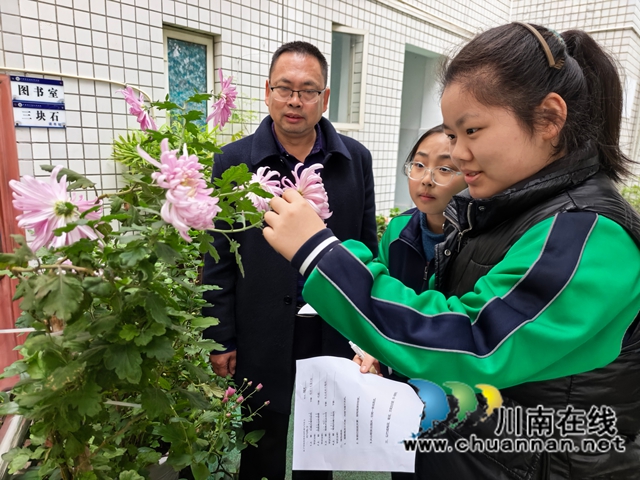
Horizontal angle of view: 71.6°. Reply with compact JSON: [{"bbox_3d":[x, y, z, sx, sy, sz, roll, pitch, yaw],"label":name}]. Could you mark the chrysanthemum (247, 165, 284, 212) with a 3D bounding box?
[{"bbox_3d":[-0.093,-0.081,0.715,0.070,0.077,0.050,7,12,24],"label":"chrysanthemum"}]

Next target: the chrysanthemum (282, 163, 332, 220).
[{"bbox_3d":[-0.019,-0.074,0.690,0.085,0.095,0.058,13,16,43],"label":"chrysanthemum"}]

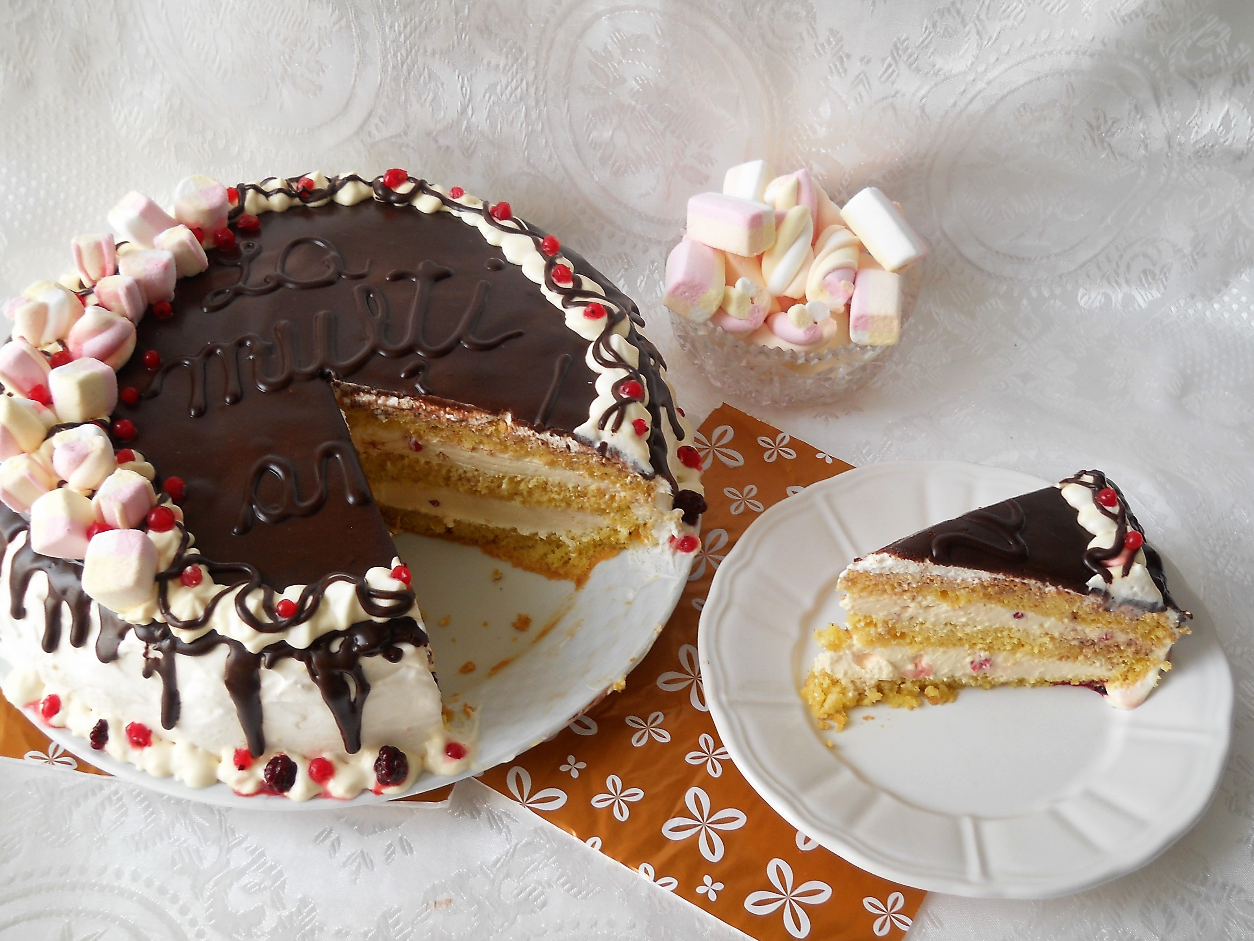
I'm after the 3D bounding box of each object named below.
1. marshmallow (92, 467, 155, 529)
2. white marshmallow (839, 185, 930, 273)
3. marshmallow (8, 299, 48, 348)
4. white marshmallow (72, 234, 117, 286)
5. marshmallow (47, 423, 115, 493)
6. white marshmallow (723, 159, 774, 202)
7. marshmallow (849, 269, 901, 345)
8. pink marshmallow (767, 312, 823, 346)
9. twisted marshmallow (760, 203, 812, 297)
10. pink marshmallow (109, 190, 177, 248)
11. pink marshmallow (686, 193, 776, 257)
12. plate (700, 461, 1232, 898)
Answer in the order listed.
[{"bbox_3d":[-0.170,0.010,0.505,0.016,0.017,0.016,18,45,23],"label":"marshmallow"},{"bbox_3d":[0.119,-0.113,0.694,0.020,0.019,0.035,-37,80,18],"label":"white marshmallow"},{"bbox_3d":[-0.250,-0.061,0.621,0.017,0.018,0.019,6,19,-22],"label":"marshmallow"},{"bbox_3d":[-0.231,-0.091,0.645,0.018,0.020,0.018,-6,21,-19],"label":"white marshmallow"},{"bbox_3d":[-0.189,-0.004,0.515,0.021,0.018,0.019,-4,48,-3],"label":"marshmallow"},{"bbox_3d":[0.053,-0.118,0.655,0.018,0.018,0.030,-6,66,34],"label":"white marshmallow"},{"bbox_3d":[0.114,-0.075,0.680,0.021,0.018,0.027,2,50,10],"label":"marshmallow"},{"bbox_3d":[0.078,-0.065,0.686,0.027,0.018,0.025,6,25,6],"label":"pink marshmallow"},{"bbox_3d":[0.069,-0.094,0.638,0.019,0.019,0.037,9,72,5],"label":"twisted marshmallow"},{"bbox_3d":[-0.195,-0.099,0.607,0.019,0.024,0.018,24,70,46],"label":"pink marshmallow"},{"bbox_3d":[0.044,-0.105,0.635,0.035,0.019,0.018,21,35,36],"label":"pink marshmallow"},{"bbox_3d":[0.132,0.079,0.592,0.207,0.022,0.207,-1,47,1],"label":"plate"}]

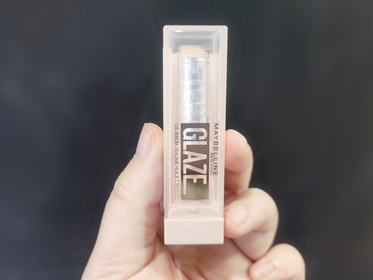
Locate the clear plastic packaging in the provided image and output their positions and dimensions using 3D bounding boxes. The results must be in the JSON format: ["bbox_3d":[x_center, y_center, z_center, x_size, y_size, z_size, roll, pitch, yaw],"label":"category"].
[{"bbox_3d":[0.003,-0.001,0.103,0.021,0.076,0.021,0,6,0],"label":"clear plastic packaging"}]

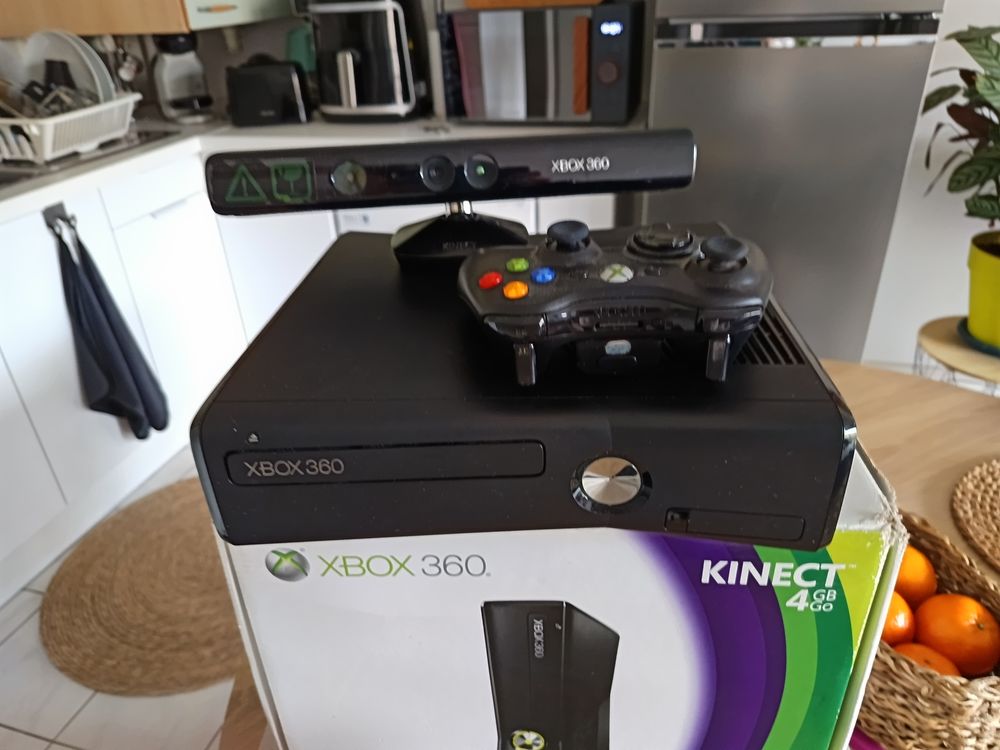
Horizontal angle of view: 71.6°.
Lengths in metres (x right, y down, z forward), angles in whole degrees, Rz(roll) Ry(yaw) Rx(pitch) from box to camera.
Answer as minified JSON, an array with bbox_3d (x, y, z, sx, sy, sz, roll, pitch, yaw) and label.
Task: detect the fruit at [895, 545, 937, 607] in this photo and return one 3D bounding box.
[{"bbox_3d":[0.339,0.176,0.587,0.059,0.056,0.059,6,30,15],"label":"fruit"}]

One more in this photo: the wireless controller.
[{"bbox_3d":[0.053,-0.047,0.338,0.153,0.057,0.106,1,29,7],"label":"wireless controller"}]

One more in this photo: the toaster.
[{"bbox_3d":[-0.733,-0.899,2.203,0.240,0.180,0.155,-3,29,-1],"label":"toaster"}]

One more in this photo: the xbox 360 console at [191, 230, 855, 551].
[{"bbox_3d":[0.014,-0.016,0.413,0.270,0.075,0.264,0,29,4],"label":"xbox 360 console"}]

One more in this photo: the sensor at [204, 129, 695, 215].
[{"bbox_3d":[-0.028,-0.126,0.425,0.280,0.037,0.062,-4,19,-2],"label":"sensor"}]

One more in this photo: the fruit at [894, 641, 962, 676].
[{"bbox_3d":[0.301,0.225,0.502,0.059,0.056,0.059,6,30,15],"label":"fruit"}]

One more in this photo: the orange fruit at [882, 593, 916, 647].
[{"bbox_3d":[0.298,0.199,0.547,0.059,0.056,0.059,6,30,15],"label":"orange fruit"}]

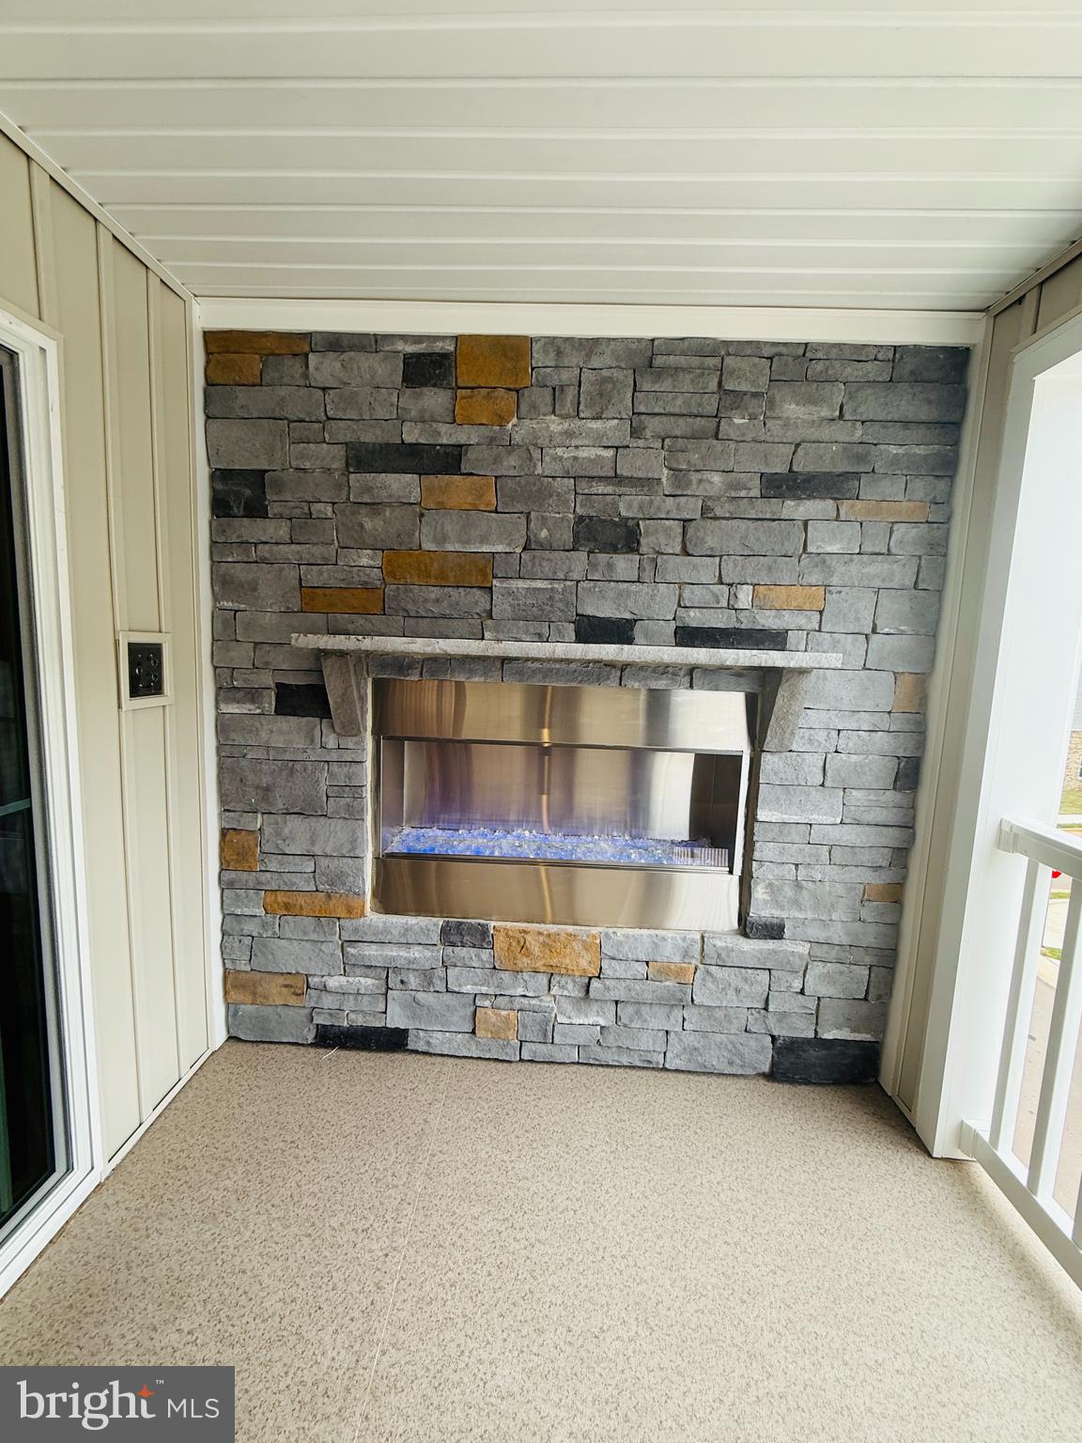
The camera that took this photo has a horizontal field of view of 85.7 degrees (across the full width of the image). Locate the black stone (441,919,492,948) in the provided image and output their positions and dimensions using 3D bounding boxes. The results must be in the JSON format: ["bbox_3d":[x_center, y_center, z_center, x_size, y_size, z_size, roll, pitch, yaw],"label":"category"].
[{"bbox_3d":[-0.253,0.724,2.028,0.178,0.091,0.060,2,7,2],"label":"black stone"}]

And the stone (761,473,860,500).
[{"bbox_3d":[0.806,-0.706,1.767,0.287,0.070,0.055,2,7,2],"label":"stone"}]

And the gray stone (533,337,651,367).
[{"bbox_3d":[0.151,-1.105,1.767,0.349,0.075,0.060,2,7,2],"label":"gray stone"}]

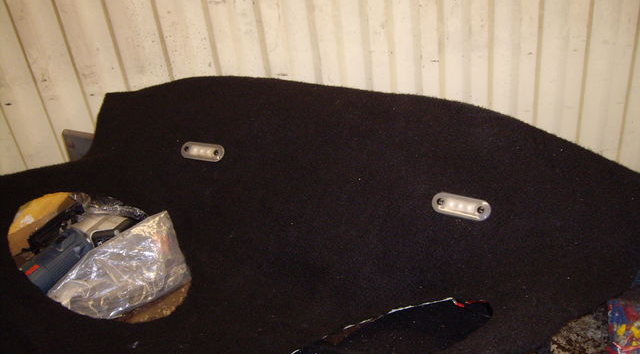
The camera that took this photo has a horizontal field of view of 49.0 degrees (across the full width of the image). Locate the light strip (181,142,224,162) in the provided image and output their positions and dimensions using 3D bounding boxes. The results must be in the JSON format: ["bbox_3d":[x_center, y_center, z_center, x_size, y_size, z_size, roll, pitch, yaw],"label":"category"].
[{"bbox_3d":[-0.191,-0.042,1.138,0.082,0.011,0.029,8,72,25],"label":"light strip"}]

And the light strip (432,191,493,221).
[{"bbox_3d":[0.189,0.039,0.947,0.082,0.011,0.029,12,74,26],"label":"light strip"}]

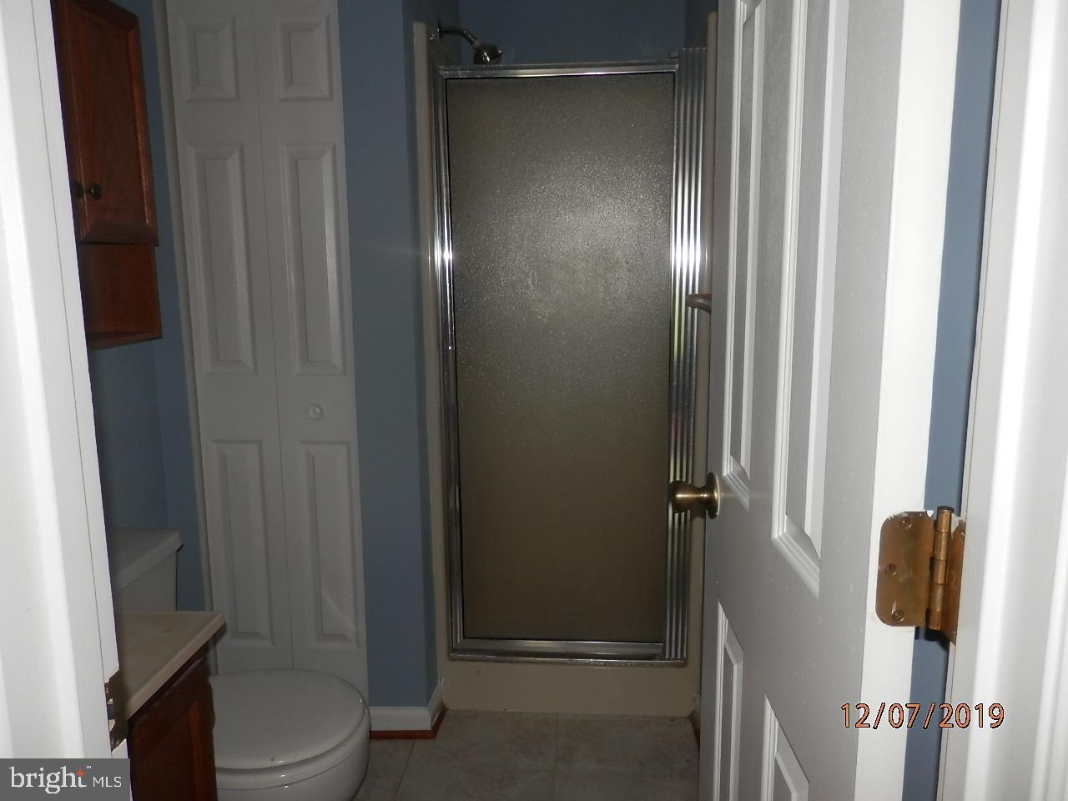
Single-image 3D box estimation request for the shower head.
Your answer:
[{"bbox_3d":[-0.198,-1.092,2.374,0.203,0.141,0.085,0,9,2],"label":"shower head"}]

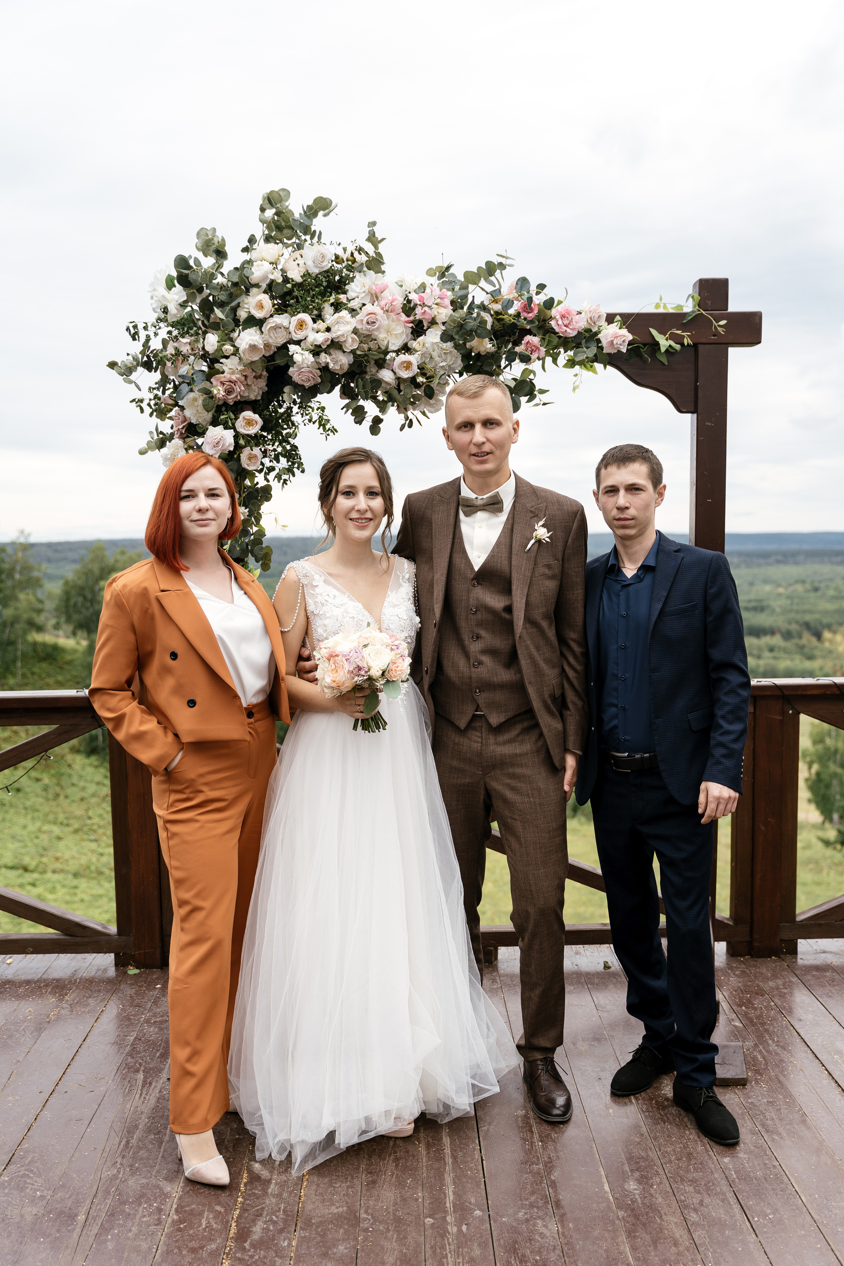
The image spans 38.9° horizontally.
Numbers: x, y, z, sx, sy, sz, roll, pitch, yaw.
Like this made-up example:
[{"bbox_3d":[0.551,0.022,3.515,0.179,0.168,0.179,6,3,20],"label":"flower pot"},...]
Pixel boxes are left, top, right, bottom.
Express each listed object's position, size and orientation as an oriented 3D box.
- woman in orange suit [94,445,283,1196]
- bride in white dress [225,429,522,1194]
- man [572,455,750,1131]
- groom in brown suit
[{"bbox_3d":[-0.554,0.402,2.823,0.470,1.650,0.380,-4,6,-36],"label":"woman in orange suit"},{"bbox_3d":[-0.154,0.385,2.953,0.680,1.655,0.630,-3,5,-25],"label":"bride in white dress"},{"bbox_3d":[0.606,0.367,3.002,0.490,1.665,0.400,2,5,25],"label":"man"},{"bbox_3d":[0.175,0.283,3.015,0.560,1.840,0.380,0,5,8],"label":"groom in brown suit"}]

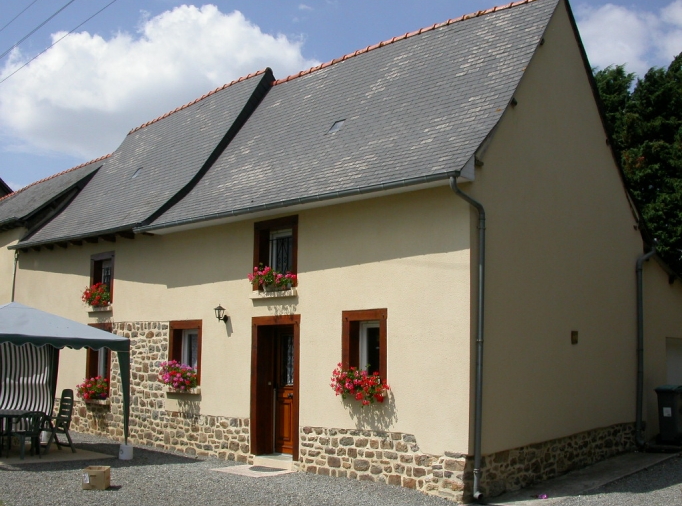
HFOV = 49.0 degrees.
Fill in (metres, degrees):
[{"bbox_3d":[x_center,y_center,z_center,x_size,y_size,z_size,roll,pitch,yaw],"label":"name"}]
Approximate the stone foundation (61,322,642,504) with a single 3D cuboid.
[{"bbox_3d":[-0.082,2.774,15.387,10.100,2.500,6.200,-6,-11,41],"label":"stone foundation"}]

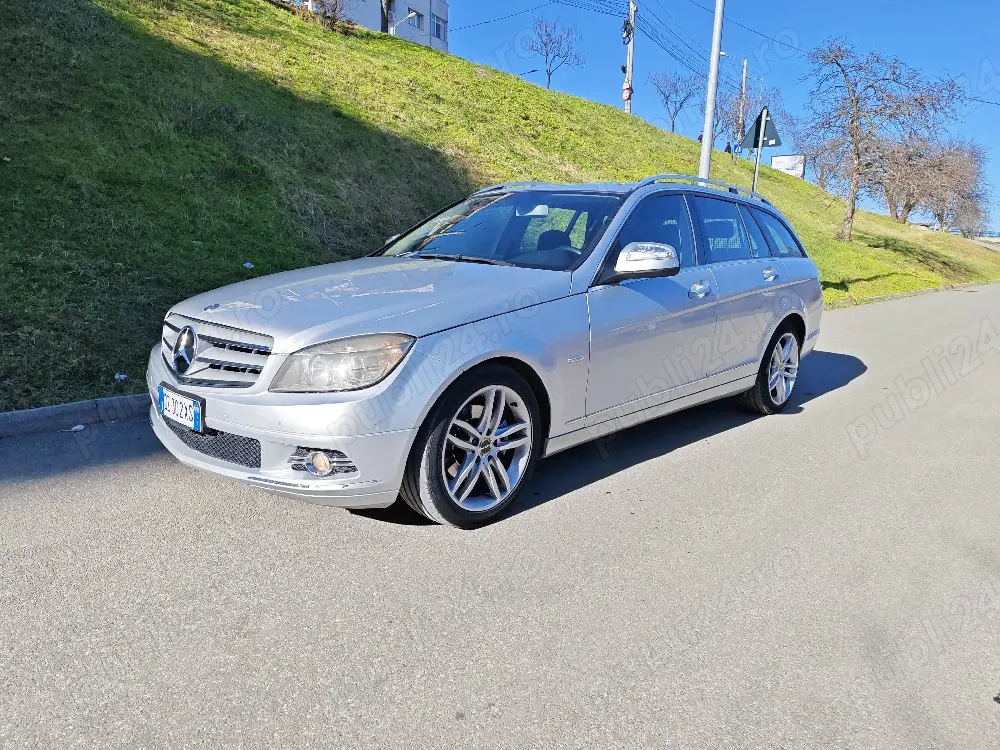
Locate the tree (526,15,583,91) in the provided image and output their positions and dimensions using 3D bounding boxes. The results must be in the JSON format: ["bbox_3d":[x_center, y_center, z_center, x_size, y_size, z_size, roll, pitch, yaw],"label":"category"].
[{"bbox_3d":[3.079,-17.302,37.693,3.153,4.071,3.153,2,10,4],"label":"tree"}]

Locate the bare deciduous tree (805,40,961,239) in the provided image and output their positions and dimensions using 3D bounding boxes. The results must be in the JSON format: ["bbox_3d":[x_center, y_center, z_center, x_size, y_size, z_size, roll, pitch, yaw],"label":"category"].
[{"bbox_3d":[15.530,-9.140,27.319,6.147,7.701,5.840,7,12,28],"label":"bare deciduous tree"}]

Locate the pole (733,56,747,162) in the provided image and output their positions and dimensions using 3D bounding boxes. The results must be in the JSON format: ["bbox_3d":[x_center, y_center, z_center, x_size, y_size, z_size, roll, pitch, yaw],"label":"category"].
[{"bbox_3d":[19.773,-21.437,56.317,0.320,8.327,0.320,5,11,18],"label":"pole"}]

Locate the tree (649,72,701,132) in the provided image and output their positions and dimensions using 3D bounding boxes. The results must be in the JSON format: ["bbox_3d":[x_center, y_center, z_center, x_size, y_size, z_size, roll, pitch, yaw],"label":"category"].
[{"bbox_3d":[12.371,-18.908,48.682,3.651,4.396,3.651,4,10,13],"label":"tree"}]

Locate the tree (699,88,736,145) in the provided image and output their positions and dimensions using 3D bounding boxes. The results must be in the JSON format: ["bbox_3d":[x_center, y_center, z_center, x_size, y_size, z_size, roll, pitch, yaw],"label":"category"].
[{"bbox_3d":[17.613,-20.514,55.630,3.800,4.983,4.180,4,11,16],"label":"tree"}]

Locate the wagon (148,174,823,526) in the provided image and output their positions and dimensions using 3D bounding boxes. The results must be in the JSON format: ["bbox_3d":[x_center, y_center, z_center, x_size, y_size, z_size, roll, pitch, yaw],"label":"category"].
[{"bbox_3d":[0.390,-0.420,4.181,1.830,1.460,4.596,11,14,43],"label":"wagon"}]

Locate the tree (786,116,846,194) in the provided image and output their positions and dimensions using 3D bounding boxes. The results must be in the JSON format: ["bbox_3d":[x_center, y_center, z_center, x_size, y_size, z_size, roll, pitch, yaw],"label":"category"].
[{"bbox_3d":[24.254,-16.674,52.511,4.544,5.534,4.544,6,11,23],"label":"tree"}]

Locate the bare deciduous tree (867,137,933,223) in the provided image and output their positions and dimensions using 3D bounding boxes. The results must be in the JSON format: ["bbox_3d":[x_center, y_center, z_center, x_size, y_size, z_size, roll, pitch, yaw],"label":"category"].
[{"bbox_3d":[24.255,-11.692,41.559,3.956,4.986,3.956,7,12,29],"label":"bare deciduous tree"}]

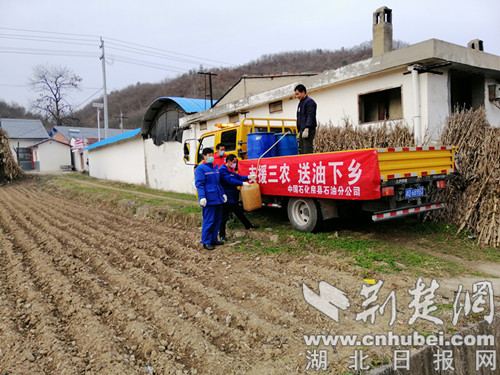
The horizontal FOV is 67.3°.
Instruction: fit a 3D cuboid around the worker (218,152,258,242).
[{"bbox_3d":[-0.208,0.181,6.800,0.640,1.560,0.480,-1,3,24],"label":"worker"}]

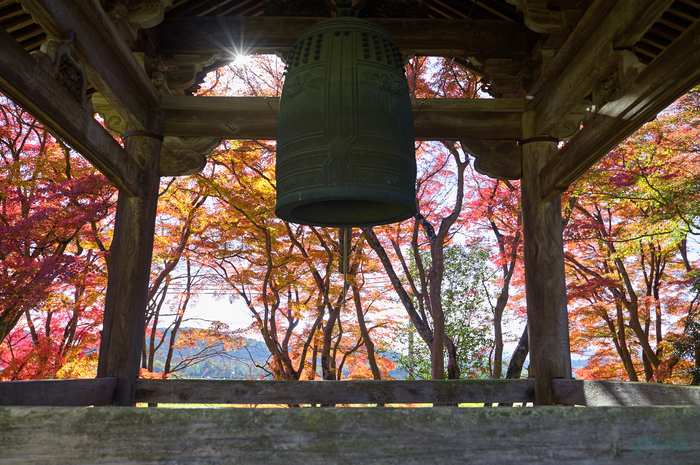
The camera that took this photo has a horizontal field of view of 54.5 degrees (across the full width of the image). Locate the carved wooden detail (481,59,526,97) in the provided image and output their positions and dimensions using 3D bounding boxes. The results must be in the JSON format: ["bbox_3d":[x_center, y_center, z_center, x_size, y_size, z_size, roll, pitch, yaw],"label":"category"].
[{"bbox_3d":[1.268,-1.287,5.649,0.384,0.292,0.140,0,-11,-1],"label":"carved wooden detail"}]

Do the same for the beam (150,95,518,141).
[{"bbox_3d":[-0.045,-0.934,5.537,2.981,0.302,0.200,0,-11,-1],"label":"beam"}]

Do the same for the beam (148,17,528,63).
[{"bbox_3d":[-0.052,-1.471,5.284,2.883,0.301,0.200,0,-11,-1],"label":"beam"}]

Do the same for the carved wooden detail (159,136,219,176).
[{"bbox_3d":[-1.292,-0.607,5.471,0.497,0.289,0.120,0,-11,-1],"label":"carved wooden detail"}]

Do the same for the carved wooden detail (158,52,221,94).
[{"bbox_3d":[-1.323,-1.306,5.605,0.509,0.298,0.140,0,-11,-1],"label":"carved wooden detail"}]

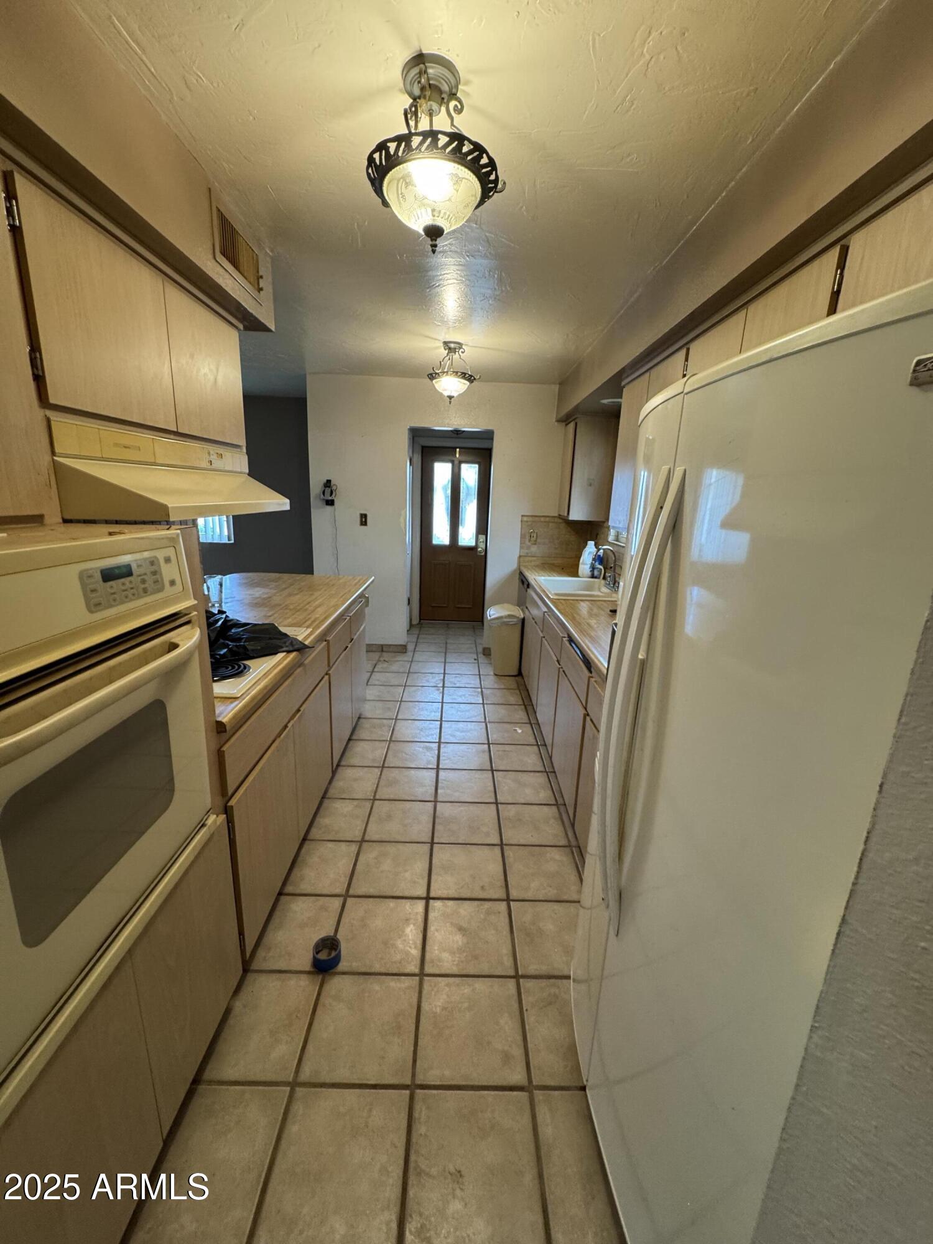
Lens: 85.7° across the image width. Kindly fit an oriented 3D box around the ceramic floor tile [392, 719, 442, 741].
[{"bbox_3d":[-0.325,0.716,3.291,0.303,0.011,0.306,2,14,-1],"label":"ceramic floor tile"}]

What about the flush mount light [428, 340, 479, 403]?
[{"bbox_3d":[-0.097,-1.645,3.347,0.335,0.365,0.335,2,14,-1],"label":"flush mount light"}]

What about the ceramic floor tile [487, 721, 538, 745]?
[{"bbox_3d":[0.291,0.732,3.286,0.296,0.010,0.301,2,14,-1],"label":"ceramic floor tile"}]

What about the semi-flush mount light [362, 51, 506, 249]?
[{"bbox_3d":[-0.085,-1.132,1.255,0.335,0.365,0.335,2,14,-1],"label":"semi-flush mount light"}]

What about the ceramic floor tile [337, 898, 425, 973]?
[{"bbox_3d":[-0.303,1.106,1.780,0.302,0.010,0.305,2,14,-1],"label":"ceramic floor tile"}]

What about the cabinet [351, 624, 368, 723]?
[{"bbox_3d":[-0.958,0.333,3.329,0.500,0.540,0.470,2,14,-1],"label":"cabinet"}]

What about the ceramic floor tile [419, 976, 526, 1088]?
[{"bbox_3d":[0.015,1.181,1.467,0.303,0.011,0.306,2,14,-1],"label":"ceramic floor tile"}]

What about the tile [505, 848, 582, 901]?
[{"bbox_3d":[0.317,1.048,2.102,0.302,0.010,0.305,2,14,-1],"label":"tile"}]

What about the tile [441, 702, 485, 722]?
[{"bbox_3d":[-0.019,0.649,3.592,0.298,0.012,0.300,2,14,-1],"label":"tile"}]

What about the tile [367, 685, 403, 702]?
[{"bbox_3d":[-0.644,0.554,3.893,0.303,0.011,0.306,2,14,-1],"label":"tile"}]

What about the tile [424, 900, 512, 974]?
[{"bbox_3d":[0.009,1.103,1.769,0.298,0.012,0.300,2,14,-1],"label":"tile"}]

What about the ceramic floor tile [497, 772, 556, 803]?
[{"bbox_3d":[0.304,0.887,2.688,0.298,0.012,0.300,2,14,-1],"label":"ceramic floor tile"}]

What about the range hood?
[{"bbox_3d":[-1.009,-0.456,1.751,0.450,0.155,1.080,2,14,-1],"label":"range hood"}]

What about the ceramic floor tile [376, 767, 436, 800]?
[{"bbox_3d":[-0.317,0.875,2.701,0.302,0.010,0.305,2,14,-1],"label":"ceramic floor tile"}]

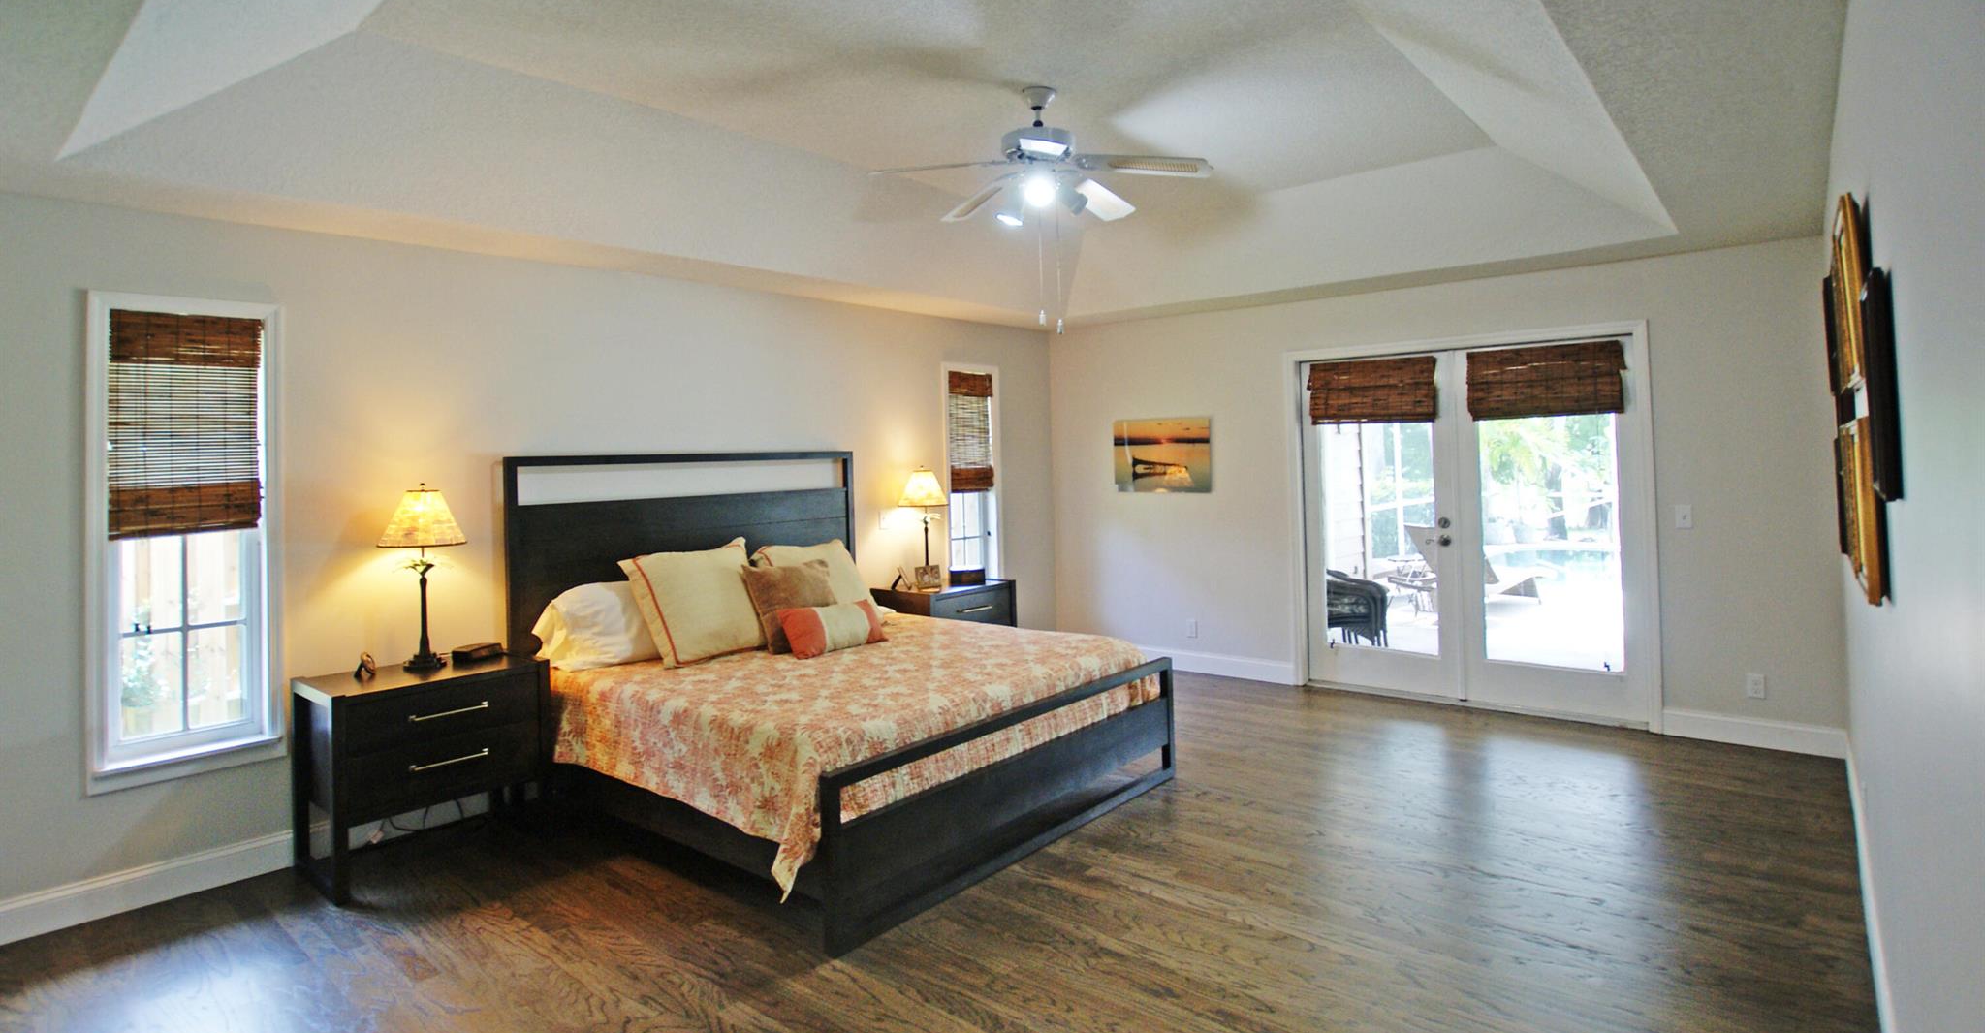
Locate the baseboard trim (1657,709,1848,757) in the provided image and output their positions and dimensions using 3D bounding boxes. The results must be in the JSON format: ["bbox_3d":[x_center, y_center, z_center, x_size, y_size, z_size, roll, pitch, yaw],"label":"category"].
[{"bbox_3d":[3.870,1.110,4.230,0.700,0.143,0.025,-1,2,38],"label":"baseboard trim"}]

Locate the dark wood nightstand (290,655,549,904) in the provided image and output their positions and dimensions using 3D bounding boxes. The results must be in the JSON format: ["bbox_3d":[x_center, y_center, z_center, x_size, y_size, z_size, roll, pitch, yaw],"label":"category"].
[{"bbox_3d":[-2.346,1.011,3.424,0.490,0.750,0.740,0,2,42],"label":"dark wood nightstand"}]

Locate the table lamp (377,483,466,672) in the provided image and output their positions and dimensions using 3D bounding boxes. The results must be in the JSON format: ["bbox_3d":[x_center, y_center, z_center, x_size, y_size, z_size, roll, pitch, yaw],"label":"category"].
[{"bbox_3d":[-2.387,0.237,3.480,0.325,0.780,0.325,0,2,42],"label":"table lamp"}]

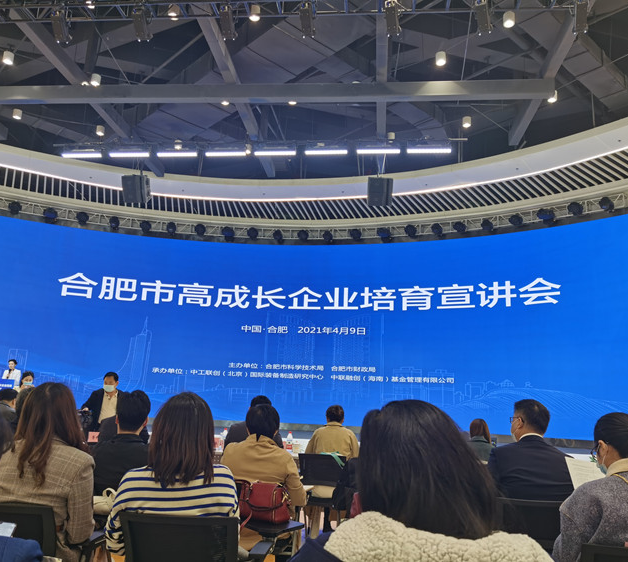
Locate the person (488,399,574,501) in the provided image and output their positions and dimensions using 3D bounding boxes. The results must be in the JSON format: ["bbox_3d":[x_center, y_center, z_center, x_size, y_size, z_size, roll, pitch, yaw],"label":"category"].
[{"bbox_3d":[1.056,1.302,3.128,0.520,1.310,0.820,4,-13,-3],"label":"person"}]

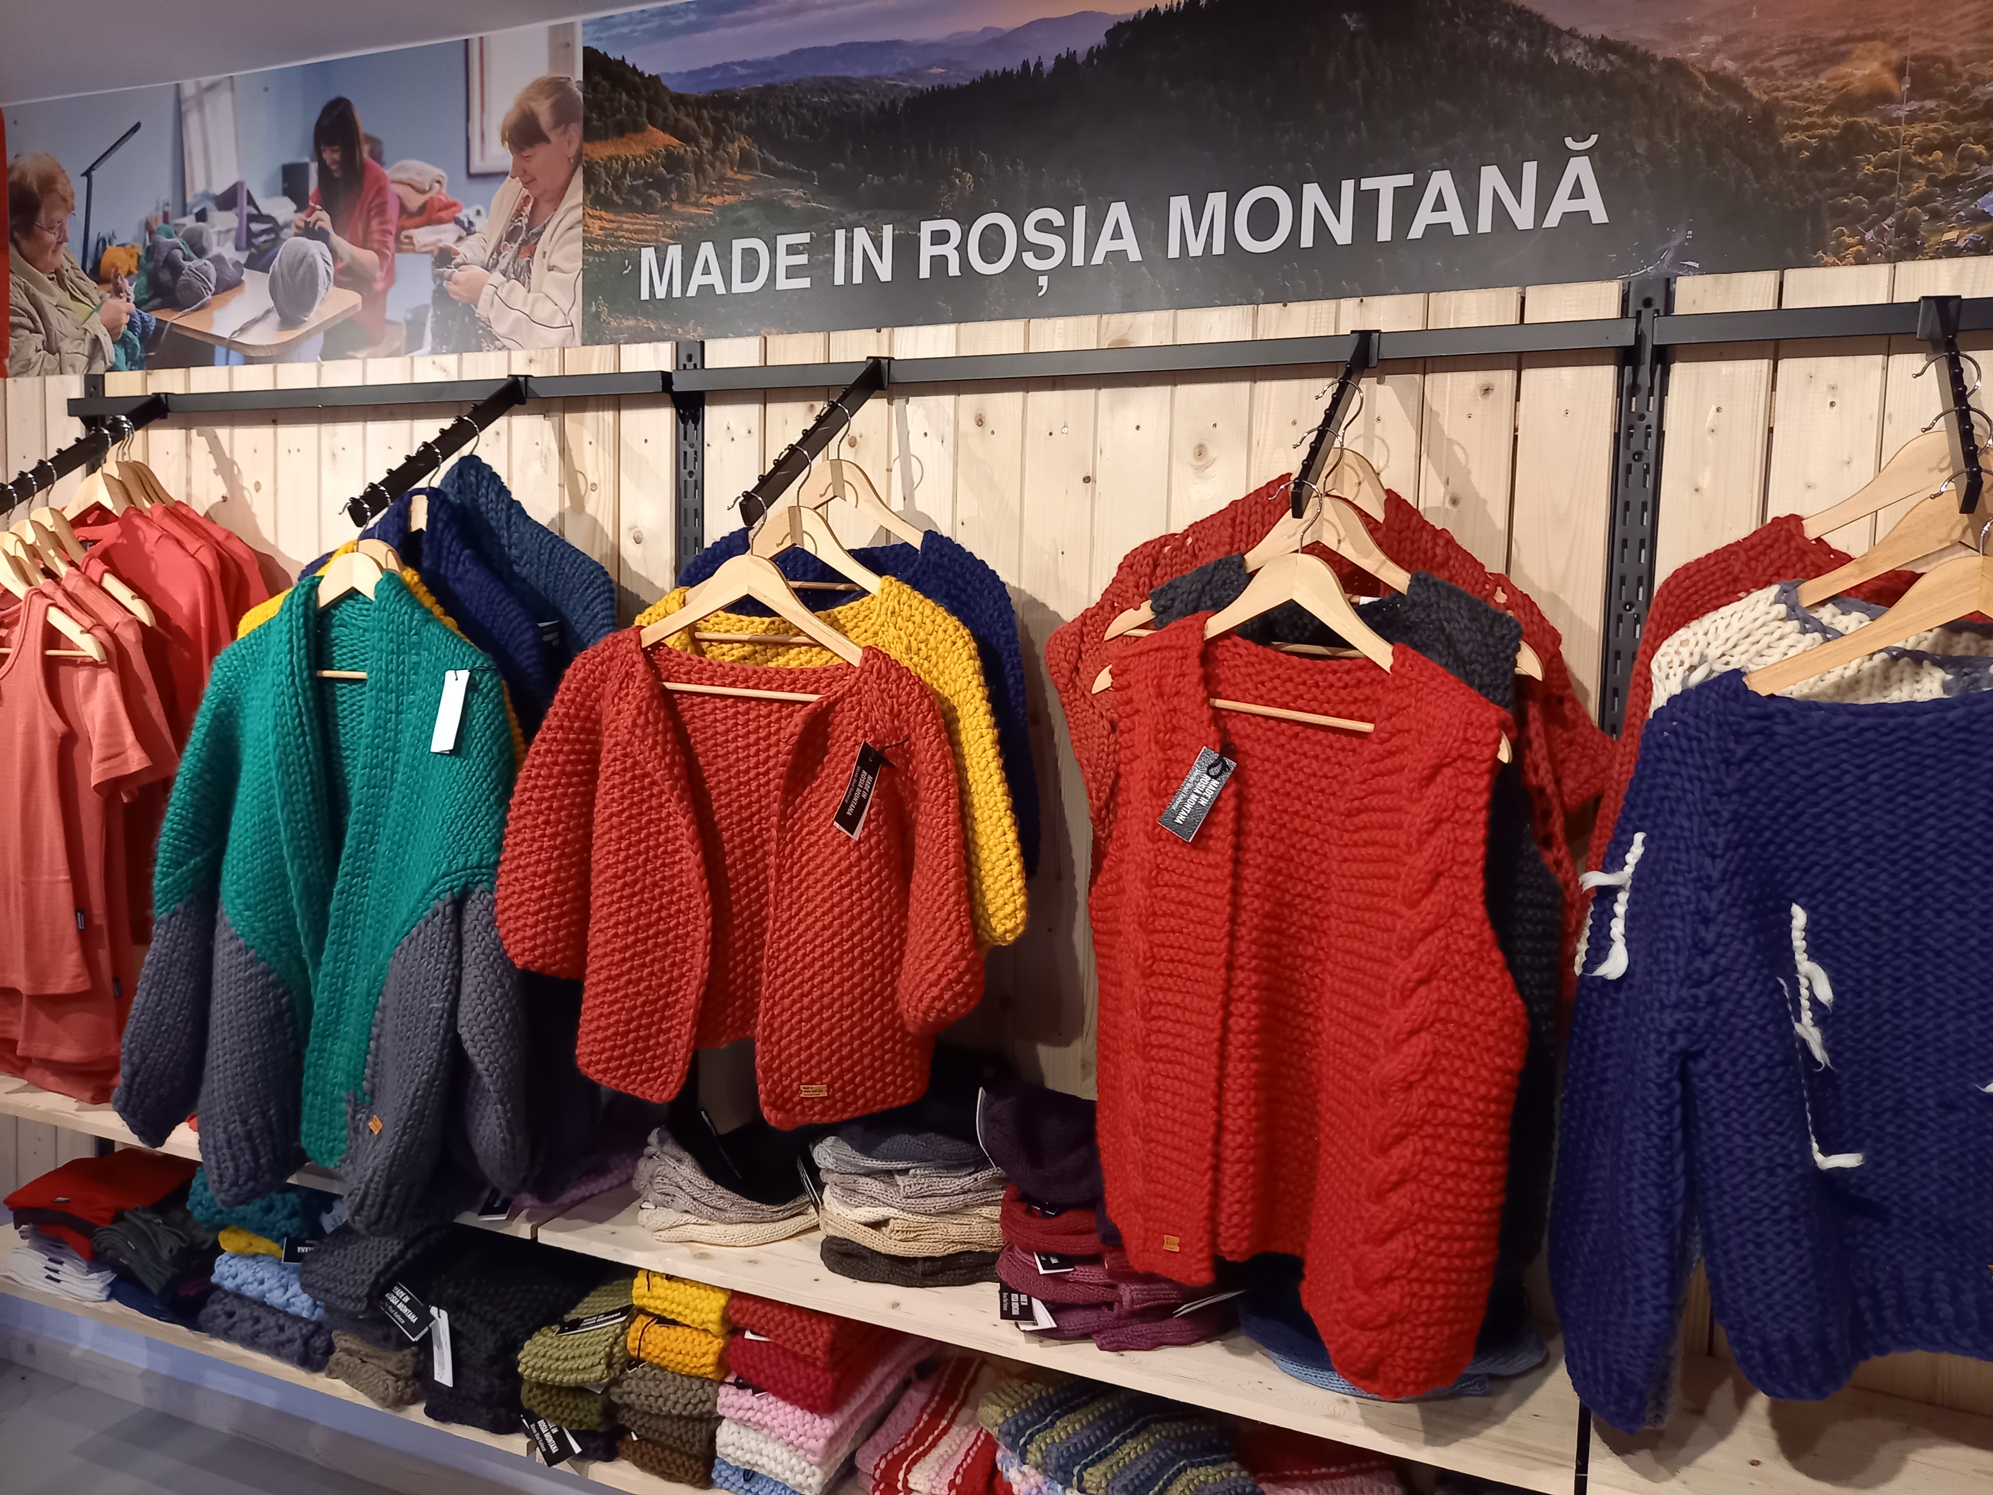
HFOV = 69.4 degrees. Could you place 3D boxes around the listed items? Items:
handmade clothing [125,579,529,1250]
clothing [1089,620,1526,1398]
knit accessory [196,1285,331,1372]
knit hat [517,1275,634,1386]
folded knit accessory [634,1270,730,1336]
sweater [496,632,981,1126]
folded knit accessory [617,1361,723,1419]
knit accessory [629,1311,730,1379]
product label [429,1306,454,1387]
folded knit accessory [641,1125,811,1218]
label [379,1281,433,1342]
[{"bbox_3d":[-0.885,0.187,1.871,0.680,0.810,0.210,4,5,23],"label":"handmade clothing"},{"bbox_3d":[0.260,0.210,1.350,0.450,0.650,0.170,5,6,39],"label":"clothing"},{"bbox_3d":[-0.995,0.804,2.100,0.260,0.063,0.200,4,5,26],"label":"knit accessory"},{"bbox_3d":[-0.490,0.740,1.852,0.150,0.064,0.210,3,5,11],"label":"knit hat"},{"bbox_3d":[-0.333,0.650,1.810,0.152,0.055,0.210,4,5,23],"label":"folded knit accessory"},{"bbox_3d":[-0.310,0.125,1.610,0.625,0.500,0.185,4,5,23],"label":"sweater"},{"bbox_3d":[-0.352,0.765,1.826,0.160,0.052,0.210,4,5,23],"label":"folded knit accessory"},{"bbox_3d":[-0.346,0.721,1.832,0.140,0.050,0.210,4,5,29],"label":"knit accessory"},{"bbox_3d":[-0.713,0.772,1.850,0.042,0.100,0.004,5,6,38],"label":"product label"},{"bbox_3d":[-0.321,0.533,1.845,0.215,0.085,0.200,3,5,13],"label":"folded knit accessory"},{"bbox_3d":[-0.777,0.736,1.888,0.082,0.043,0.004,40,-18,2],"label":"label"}]

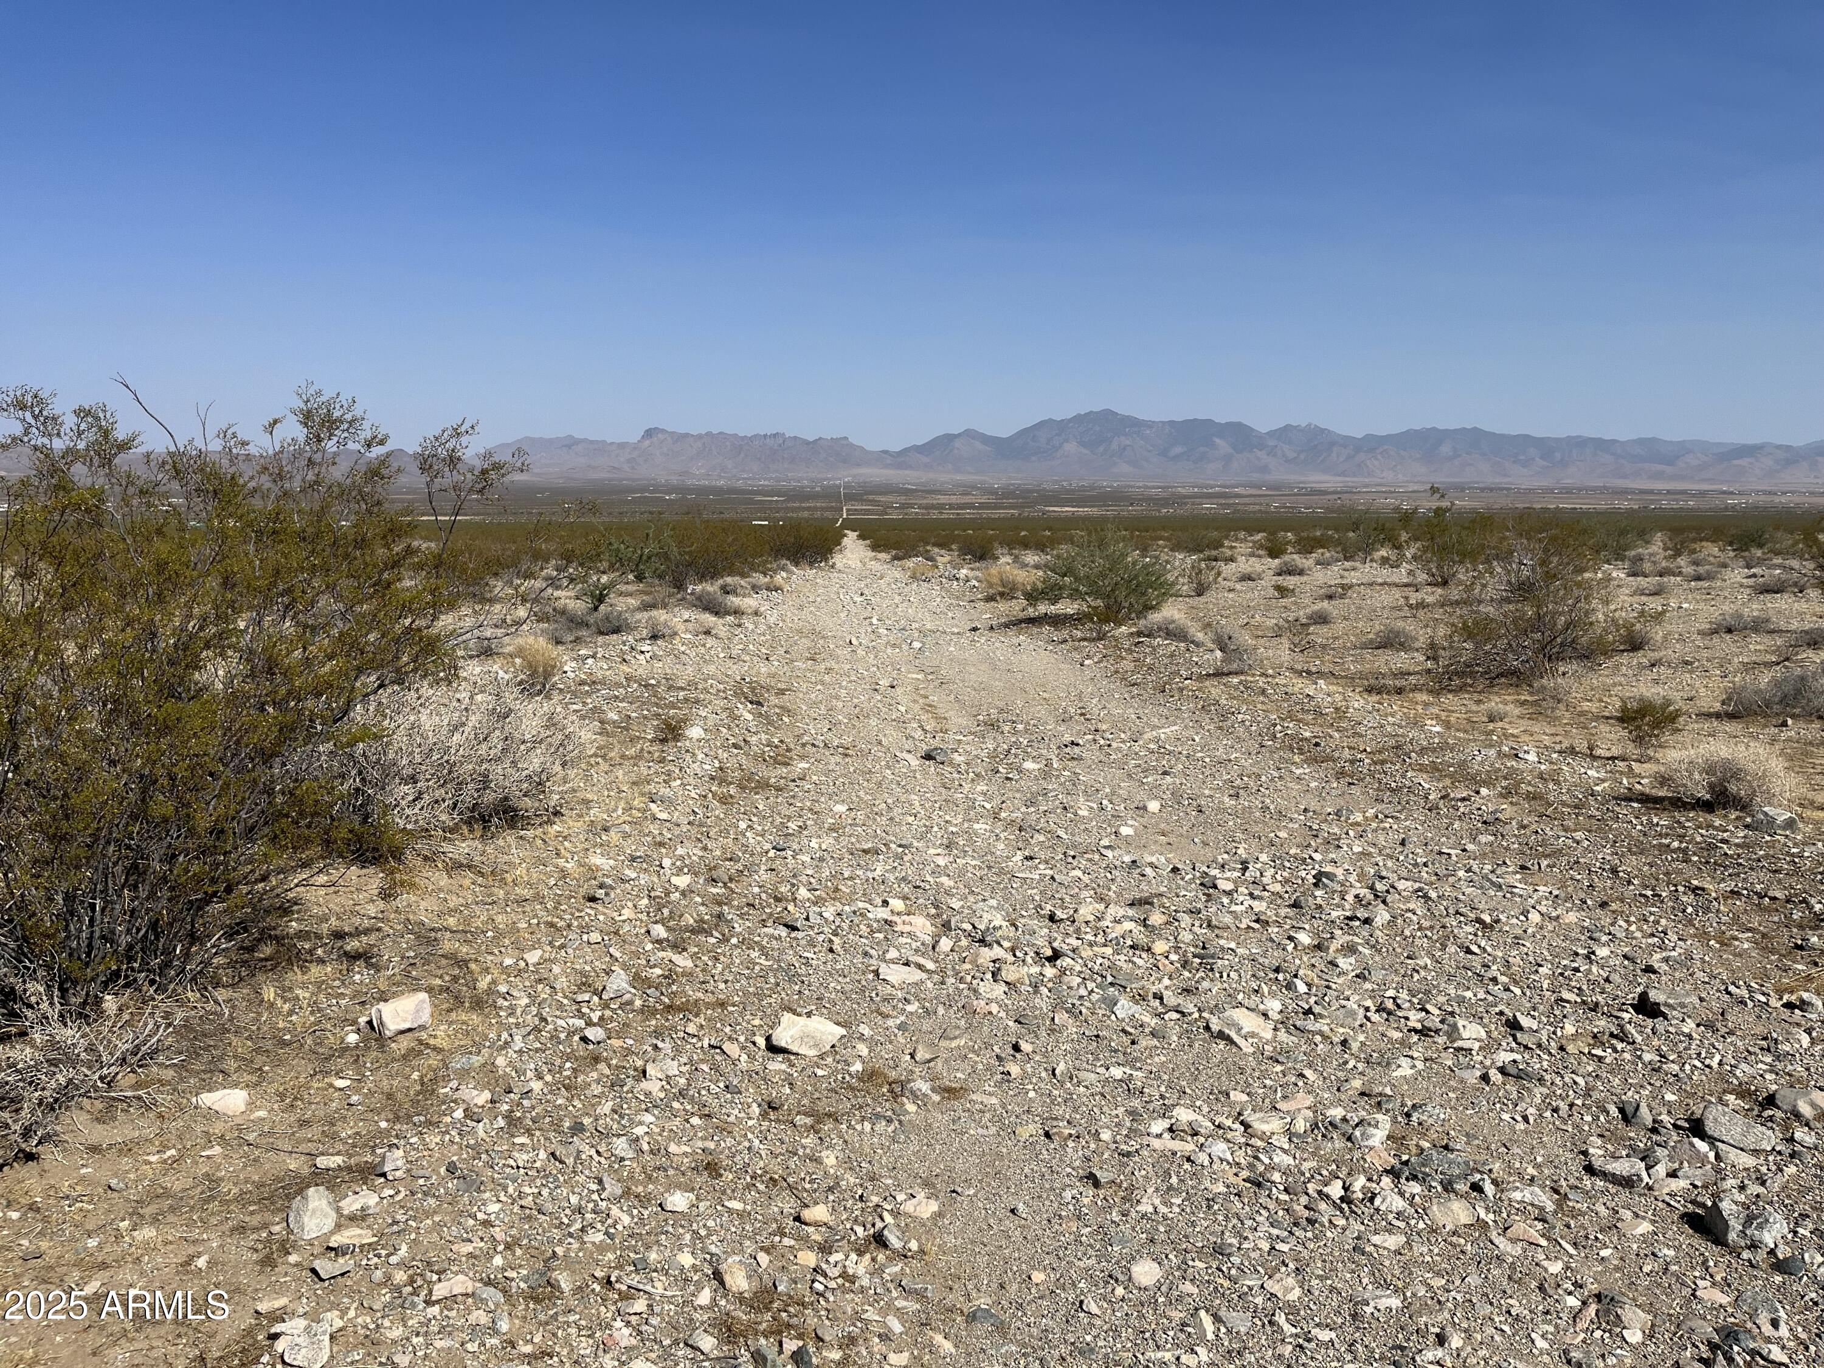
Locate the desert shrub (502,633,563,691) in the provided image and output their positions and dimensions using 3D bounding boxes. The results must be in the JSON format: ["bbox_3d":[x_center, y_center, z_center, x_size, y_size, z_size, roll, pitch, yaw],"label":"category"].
[{"bbox_3d":[-3.156,-0.194,11.354,0.482,0.429,0.444,-2,9,-15],"label":"desert shrub"}]

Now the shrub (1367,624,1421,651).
[{"bbox_3d":[5.821,-0.568,16.533,0.600,0.330,0.550,3,9,19],"label":"shrub"}]

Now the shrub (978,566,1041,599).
[{"bbox_3d":[1.643,-1.691,22.900,0.994,0.584,0.950,1,9,4],"label":"shrub"}]

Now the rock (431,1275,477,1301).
[{"bbox_3d":[-0.941,1.239,2.812,0.092,0.042,0.060,-6,11,-34],"label":"rock"}]

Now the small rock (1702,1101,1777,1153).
[{"bbox_3d":[2.099,1.125,3.479,0.110,0.085,0.170,-6,11,-37],"label":"small rock"}]

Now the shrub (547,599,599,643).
[{"bbox_3d":[-4.348,-0.805,17.600,0.620,0.520,0.580,-2,9,-14],"label":"shrub"}]

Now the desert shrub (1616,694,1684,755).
[{"bbox_3d":[4.688,0.258,8.700,0.413,0.372,0.400,5,10,28],"label":"desert shrub"}]

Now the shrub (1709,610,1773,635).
[{"bbox_3d":[10.300,-0.769,17.000,0.789,0.312,0.700,5,10,31],"label":"shrub"}]

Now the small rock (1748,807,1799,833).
[{"bbox_3d":[4.377,0.692,6.962,0.215,0.105,0.160,6,11,32],"label":"small rock"}]

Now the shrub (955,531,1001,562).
[{"bbox_3d":[1.892,-3.992,39.474,1.316,0.838,1.211,0,9,3],"label":"shrub"}]

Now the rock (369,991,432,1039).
[{"bbox_3d":[-1.522,0.984,4.070,0.170,0.100,0.120,-5,10,-31],"label":"rock"}]

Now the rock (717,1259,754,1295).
[{"bbox_3d":[-0.358,1.195,2.784,0.070,0.050,0.065,-1,9,-8],"label":"rock"}]

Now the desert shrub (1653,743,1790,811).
[{"bbox_3d":[4.316,0.465,7.329,0.632,0.320,0.582,5,10,31],"label":"desert shrub"}]

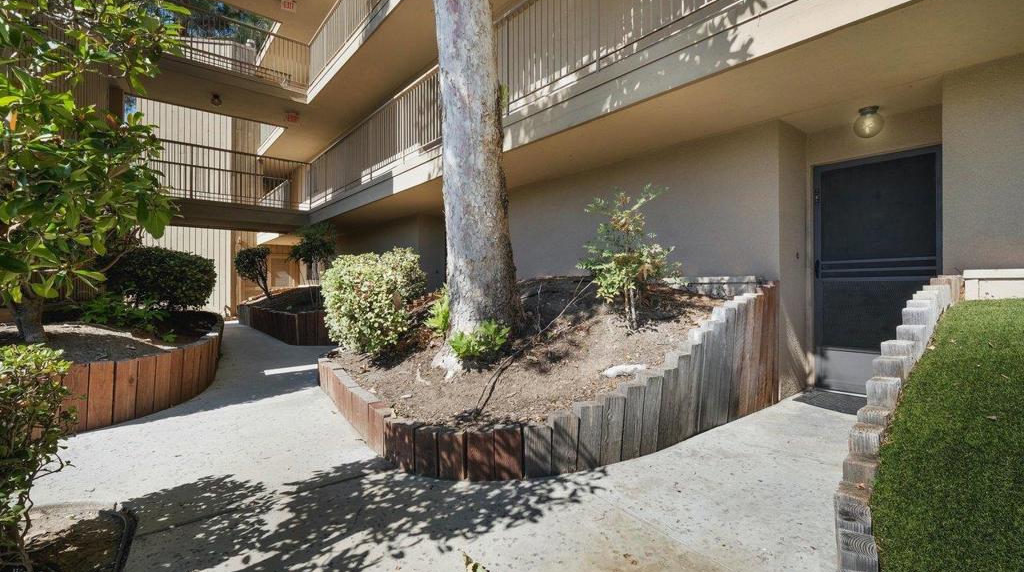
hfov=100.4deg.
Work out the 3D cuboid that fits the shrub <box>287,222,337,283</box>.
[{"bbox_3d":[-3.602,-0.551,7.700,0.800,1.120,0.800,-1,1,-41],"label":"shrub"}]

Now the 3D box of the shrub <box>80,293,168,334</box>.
[{"bbox_3d":[-5.088,0.348,5.600,0.870,0.500,1.150,-1,1,-41],"label":"shrub"}]

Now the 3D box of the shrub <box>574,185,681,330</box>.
[{"bbox_3d":[0.902,-0.223,3.330,0.720,1.140,0.750,0,0,0],"label":"shrub"}]

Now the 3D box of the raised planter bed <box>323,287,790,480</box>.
[{"bbox_3d":[-0.418,0.452,4.307,2.950,1.000,4.600,-1,1,-41],"label":"raised planter bed"}]

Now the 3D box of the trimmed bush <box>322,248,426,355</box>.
[{"bbox_3d":[-1.445,0.130,4.450,0.980,1.020,1.020,-1,1,-41],"label":"trimmed bush"}]

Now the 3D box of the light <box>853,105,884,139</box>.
[{"bbox_3d":[2.775,-1.265,3.320,0.190,0.230,0.190,-1,1,-41],"label":"light"}]

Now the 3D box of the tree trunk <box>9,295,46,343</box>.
[{"bbox_3d":[-4.251,0.295,3.750,0.200,0.430,0.200,-1,1,-41],"label":"tree trunk"}]

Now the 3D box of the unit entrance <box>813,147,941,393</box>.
[{"bbox_3d":[3.037,-0.076,3.601,0.100,2.050,0.840,-1,1,-41],"label":"unit entrance"}]

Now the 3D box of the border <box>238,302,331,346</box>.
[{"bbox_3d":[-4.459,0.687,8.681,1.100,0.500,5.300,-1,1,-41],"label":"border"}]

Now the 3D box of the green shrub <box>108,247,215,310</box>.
[{"bbox_3d":[-5.999,-0.111,7.300,1.350,1.100,1.400,-1,1,-41],"label":"green shrub"}]

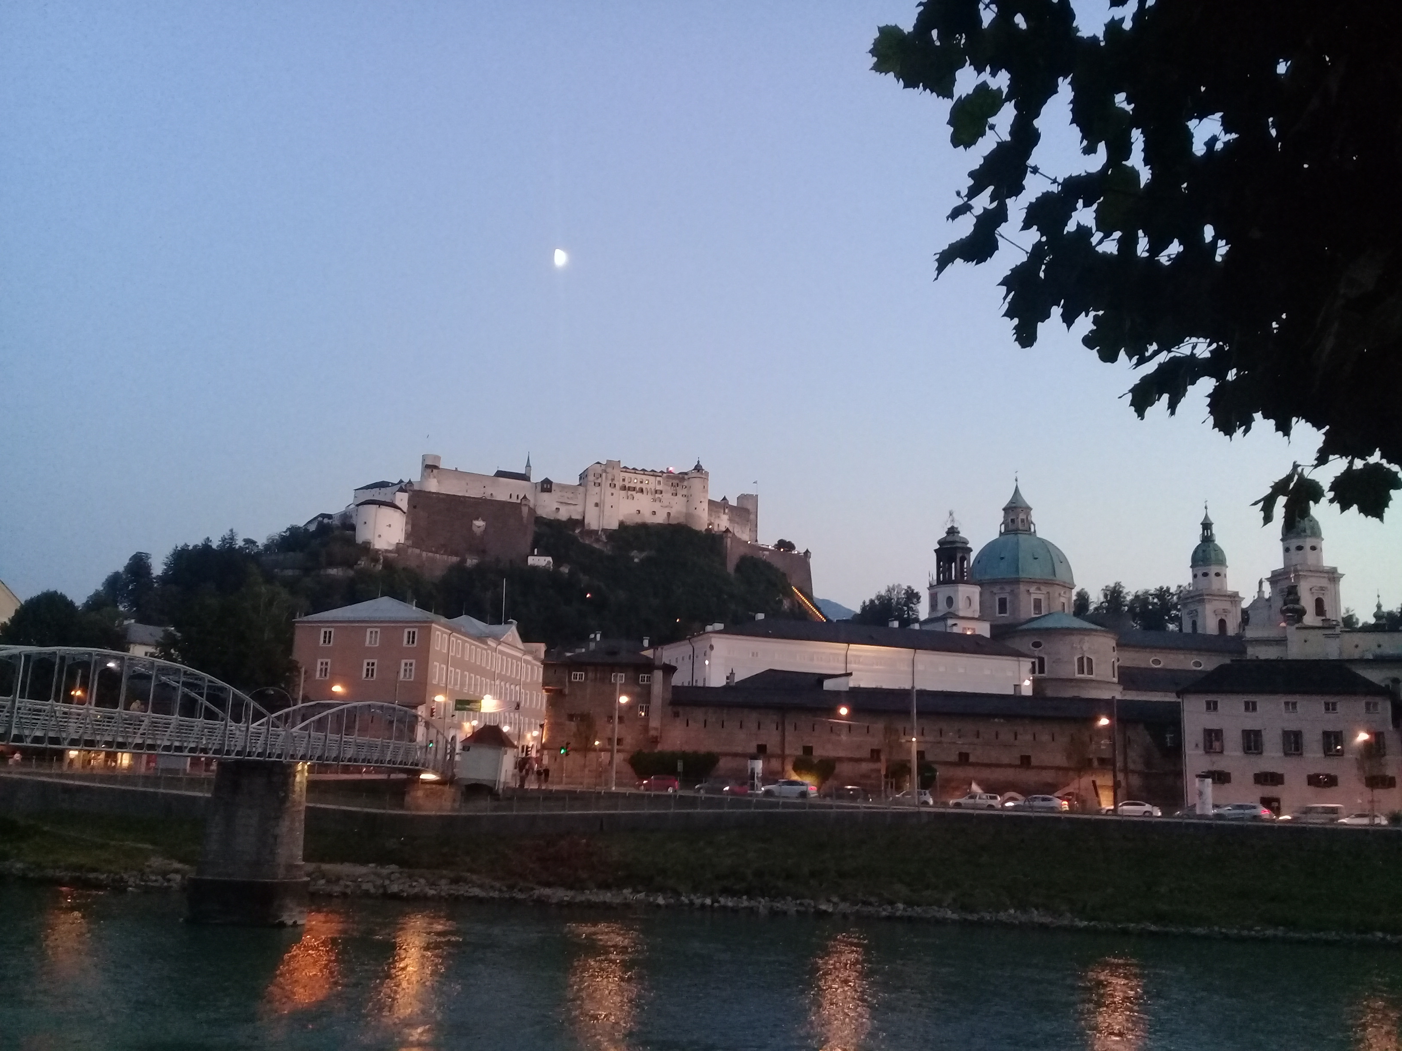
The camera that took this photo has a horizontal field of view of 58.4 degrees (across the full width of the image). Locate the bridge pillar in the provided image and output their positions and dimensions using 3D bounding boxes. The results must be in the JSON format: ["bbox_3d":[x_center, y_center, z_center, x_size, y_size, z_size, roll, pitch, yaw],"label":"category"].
[{"bbox_3d":[-22.815,15.976,63.931,4.900,7.887,2.700,0,-12,9],"label":"bridge pillar"}]

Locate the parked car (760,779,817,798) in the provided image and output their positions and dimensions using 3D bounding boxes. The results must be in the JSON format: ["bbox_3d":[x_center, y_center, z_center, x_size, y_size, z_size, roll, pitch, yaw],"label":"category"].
[{"bbox_3d":[6.738,20.153,95.956,4.400,1.520,1.820,1,-12,4],"label":"parked car"}]

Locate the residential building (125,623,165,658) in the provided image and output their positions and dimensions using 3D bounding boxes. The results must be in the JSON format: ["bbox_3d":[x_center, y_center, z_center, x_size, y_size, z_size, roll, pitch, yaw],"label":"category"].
[{"bbox_3d":[-113.632,24.904,254.549,11.000,10.000,9.000,9,-14,-32],"label":"residential building"}]

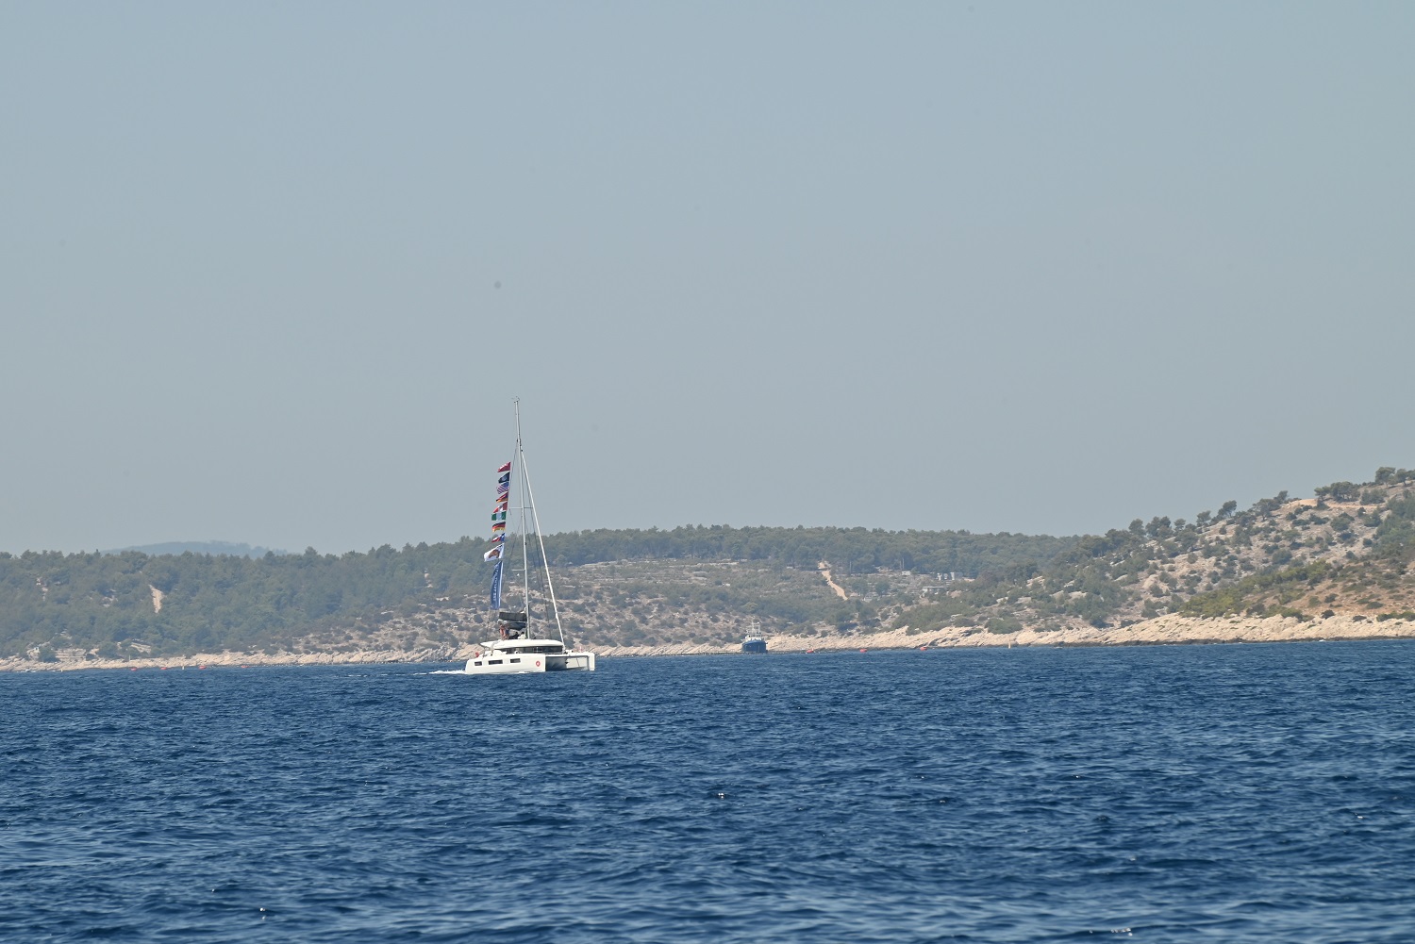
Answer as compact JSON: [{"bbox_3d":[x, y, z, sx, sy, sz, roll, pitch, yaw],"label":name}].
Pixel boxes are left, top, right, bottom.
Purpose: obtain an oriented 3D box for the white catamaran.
[{"bbox_3d":[-16.172,5.896,1075.000,7.400,25.000,13.500,-1,-1,-31],"label":"white catamaran"}]

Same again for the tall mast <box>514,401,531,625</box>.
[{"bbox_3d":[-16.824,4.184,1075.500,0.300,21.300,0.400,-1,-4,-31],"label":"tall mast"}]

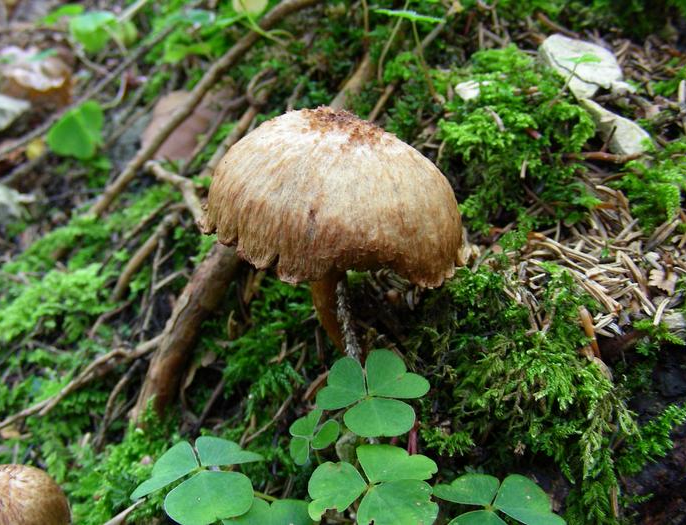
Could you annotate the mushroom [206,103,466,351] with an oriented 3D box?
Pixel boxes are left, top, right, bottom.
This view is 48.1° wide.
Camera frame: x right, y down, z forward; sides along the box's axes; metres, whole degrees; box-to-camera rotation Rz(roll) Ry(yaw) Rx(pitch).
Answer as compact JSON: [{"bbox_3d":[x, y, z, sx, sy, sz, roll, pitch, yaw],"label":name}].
[{"bbox_3d":[-0.003,-0.006,0.226,0.074,0.079,0.071,3,22,0],"label":"mushroom"}]

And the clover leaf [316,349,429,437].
[{"bbox_3d":[0.008,0.035,0.206,0.030,0.006,0.028,0,41,0],"label":"clover leaf"}]

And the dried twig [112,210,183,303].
[{"bbox_3d":[-0.080,-0.003,0.318,0.009,0.009,0.056,8,45,19],"label":"dried twig"}]

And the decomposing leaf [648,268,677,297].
[{"bbox_3d":[0.110,0.007,0.265,0.011,0.004,0.012,-15,37,9],"label":"decomposing leaf"}]

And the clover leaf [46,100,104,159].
[{"bbox_3d":[-0.146,-0.072,0.420,0.031,0.010,0.034,-3,60,5],"label":"clover leaf"}]

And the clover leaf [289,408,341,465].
[{"bbox_3d":[-0.008,0.048,0.210,0.014,0.005,0.017,-6,49,6],"label":"clover leaf"}]

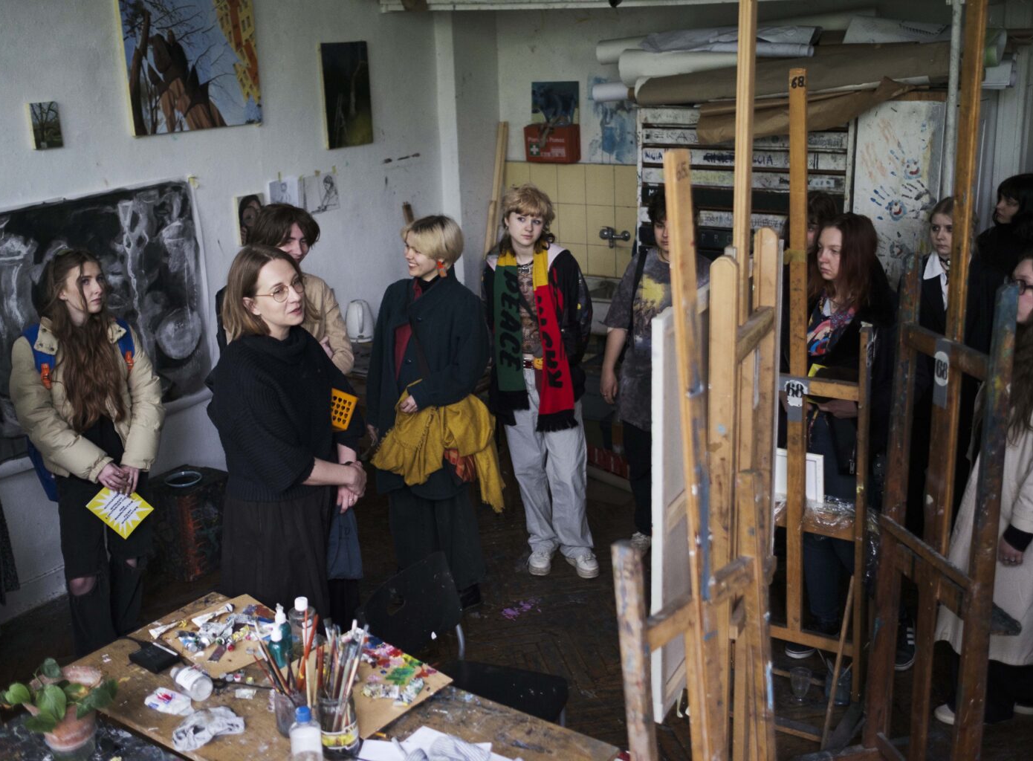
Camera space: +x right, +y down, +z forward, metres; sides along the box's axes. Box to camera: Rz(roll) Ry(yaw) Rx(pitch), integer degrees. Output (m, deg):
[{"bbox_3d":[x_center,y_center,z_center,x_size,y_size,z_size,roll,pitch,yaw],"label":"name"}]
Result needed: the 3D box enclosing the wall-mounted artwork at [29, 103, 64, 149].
[{"bbox_3d":[-1.937,-1.048,4.563,0.020,0.182,0.125,10,21,33],"label":"wall-mounted artwork"}]

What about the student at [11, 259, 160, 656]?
[{"bbox_3d":[-1.482,0.379,3.911,0.500,1.675,0.400,-13,20,-32],"label":"student"}]

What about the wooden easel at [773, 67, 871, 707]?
[{"bbox_3d":[0.909,0.095,3.697,0.540,2.180,0.480,10,21,33],"label":"wooden easel"}]

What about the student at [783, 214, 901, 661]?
[{"bbox_3d":[1.164,0.238,4.018,0.350,1.700,0.450,-15,21,-36],"label":"student"}]

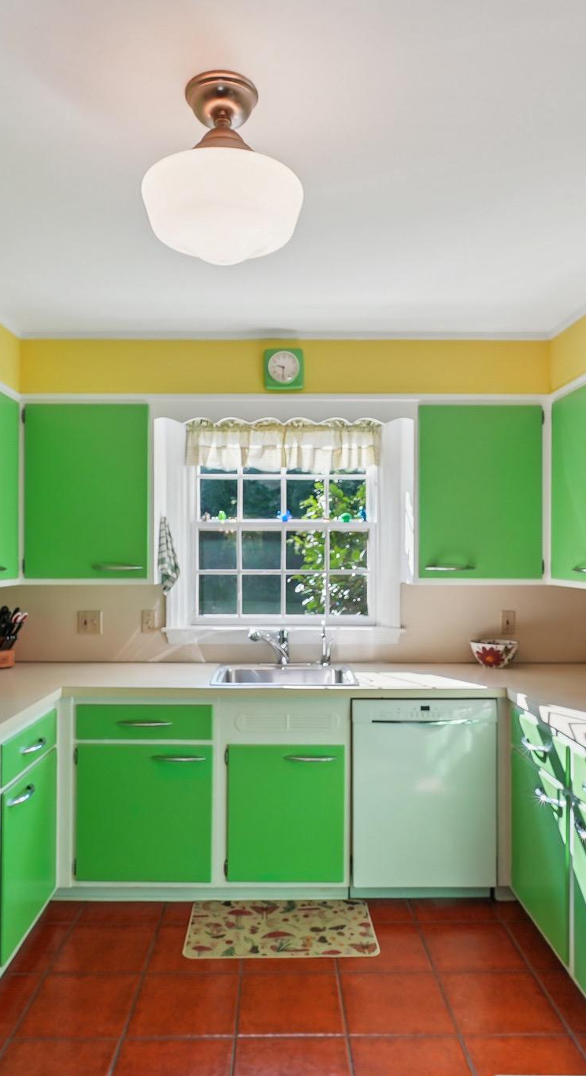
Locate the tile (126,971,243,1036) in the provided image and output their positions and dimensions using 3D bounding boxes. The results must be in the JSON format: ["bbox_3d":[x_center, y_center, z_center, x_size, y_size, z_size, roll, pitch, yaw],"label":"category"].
[{"bbox_3d":[-0.344,1.517,2.326,0.330,0.013,0.330,0,-1,-1],"label":"tile"}]

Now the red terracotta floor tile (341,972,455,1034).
[{"bbox_3d":[0.332,1.520,2.336,0.330,0.013,0.330,0,-1,-1],"label":"red terracotta floor tile"}]

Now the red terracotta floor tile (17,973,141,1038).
[{"bbox_3d":[-0.682,1.516,2.321,0.330,0.013,0.330,0,-1,-1],"label":"red terracotta floor tile"}]

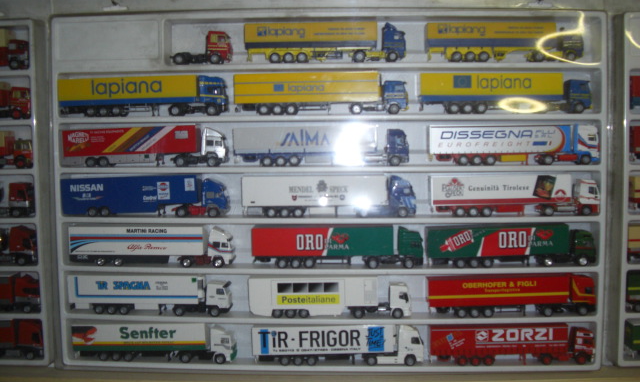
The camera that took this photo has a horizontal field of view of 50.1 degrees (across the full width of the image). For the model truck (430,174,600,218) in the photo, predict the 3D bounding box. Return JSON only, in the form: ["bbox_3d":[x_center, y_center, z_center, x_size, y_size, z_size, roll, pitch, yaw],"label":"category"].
[{"bbox_3d":[0.214,0.004,0.761,0.181,0.045,0.031,0,3,2],"label":"model truck"}]

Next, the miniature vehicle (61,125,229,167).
[{"bbox_3d":[-0.195,-0.050,0.772,0.180,0.045,0.031,0,3,1],"label":"miniature vehicle"}]

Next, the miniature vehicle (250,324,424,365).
[{"bbox_3d":[0.020,0.172,0.777,0.191,0.046,0.031,0,3,2],"label":"miniature vehicle"}]

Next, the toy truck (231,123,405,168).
[{"bbox_3d":[0.001,-0.050,0.768,0.194,0.044,0.031,0,3,1],"label":"toy truck"}]

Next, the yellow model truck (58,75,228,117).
[{"bbox_3d":[-0.196,-0.107,0.769,0.185,0.044,0.031,0,3,1],"label":"yellow model truck"}]

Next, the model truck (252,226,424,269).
[{"bbox_3d":[0.020,0.064,0.774,0.190,0.045,0.031,0,3,1],"label":"model truck"}]

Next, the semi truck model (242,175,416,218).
[{"bbox_3d":[0.011,0.005,0.767,0.192,0.046,0.031,0,3,2],"label":"semi truck model"}]

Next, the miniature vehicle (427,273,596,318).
[{"bbox_3d":[0.213,0.116,0.768,0.181,0.044,0.031,0,3,2],"label":"miniature vehicle"}]

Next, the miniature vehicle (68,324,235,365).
[{"bbox_3d":[-0.187,0.171,0.783,0.182,0.045,0.031,0,3,1],"label":"miniature vehicle"}]

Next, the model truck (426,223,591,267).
[{"bbox_3d":[0.213,0.061,0.771,0.183,0.045,0.031,0,3,1],"label":"model truck"}]

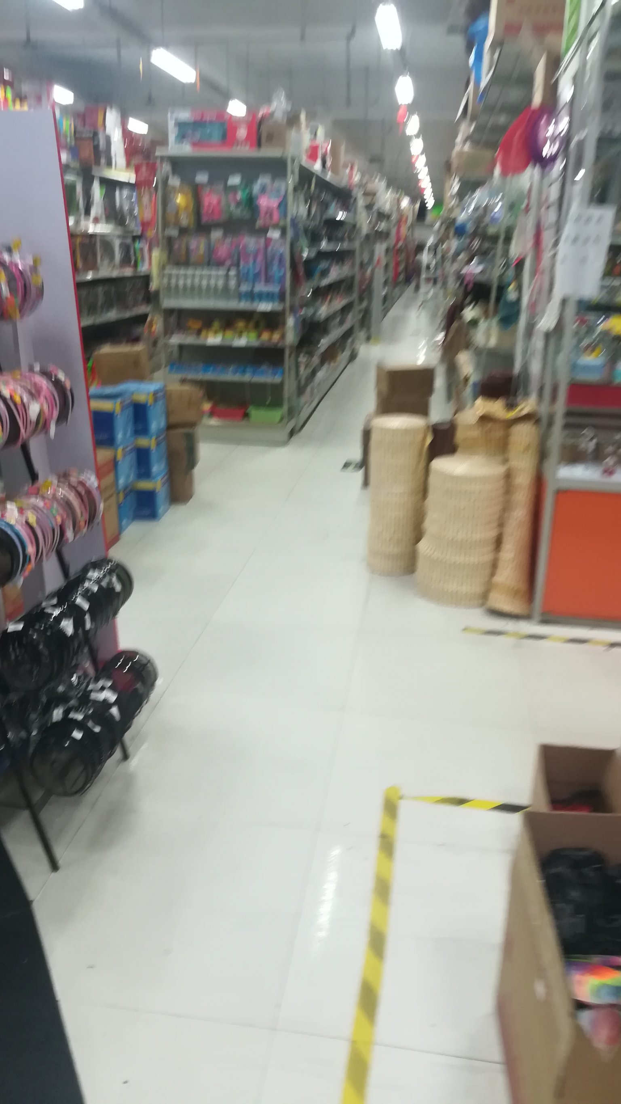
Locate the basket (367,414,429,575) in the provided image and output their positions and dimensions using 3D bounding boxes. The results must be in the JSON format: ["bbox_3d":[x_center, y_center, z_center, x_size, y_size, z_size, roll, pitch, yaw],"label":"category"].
[{"bbox_3d":[0.400,-0.265,3.840,0.240,0.700,0.240,4,21,7],"label":"basket"}]

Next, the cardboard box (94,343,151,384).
[{"bbox_3d":[-1.123,-1.130,4.971,0.270,0.190,0.350,-1,20,-6],"label":"cardboard box"}]

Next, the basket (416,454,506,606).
[{"bbox_3d":[0.642,-0.101,3.585,0.340,0.580,0.340,4,21,7],"label":"basket"}]

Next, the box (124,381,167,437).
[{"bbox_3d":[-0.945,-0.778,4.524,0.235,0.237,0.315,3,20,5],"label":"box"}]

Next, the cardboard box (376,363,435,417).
[{"bbox_3d":[0.615,-1.058,5.470,0.315,0.335,0.290,-3,21,-11],"label":"cardboard box"}]

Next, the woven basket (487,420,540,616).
[{"bbox_3d":[0.824,-0.133,3.371,0.165,0.790,0.165,4,21,7],"label":"woven basket"}]

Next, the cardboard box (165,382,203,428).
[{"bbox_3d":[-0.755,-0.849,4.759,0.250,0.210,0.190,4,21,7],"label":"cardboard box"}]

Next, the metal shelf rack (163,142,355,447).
[{"bbox_3d":[-0.225,-2.712,8.513,0.950,2.010,5.400,4,21,7],"label":"metal shelf rack"}]

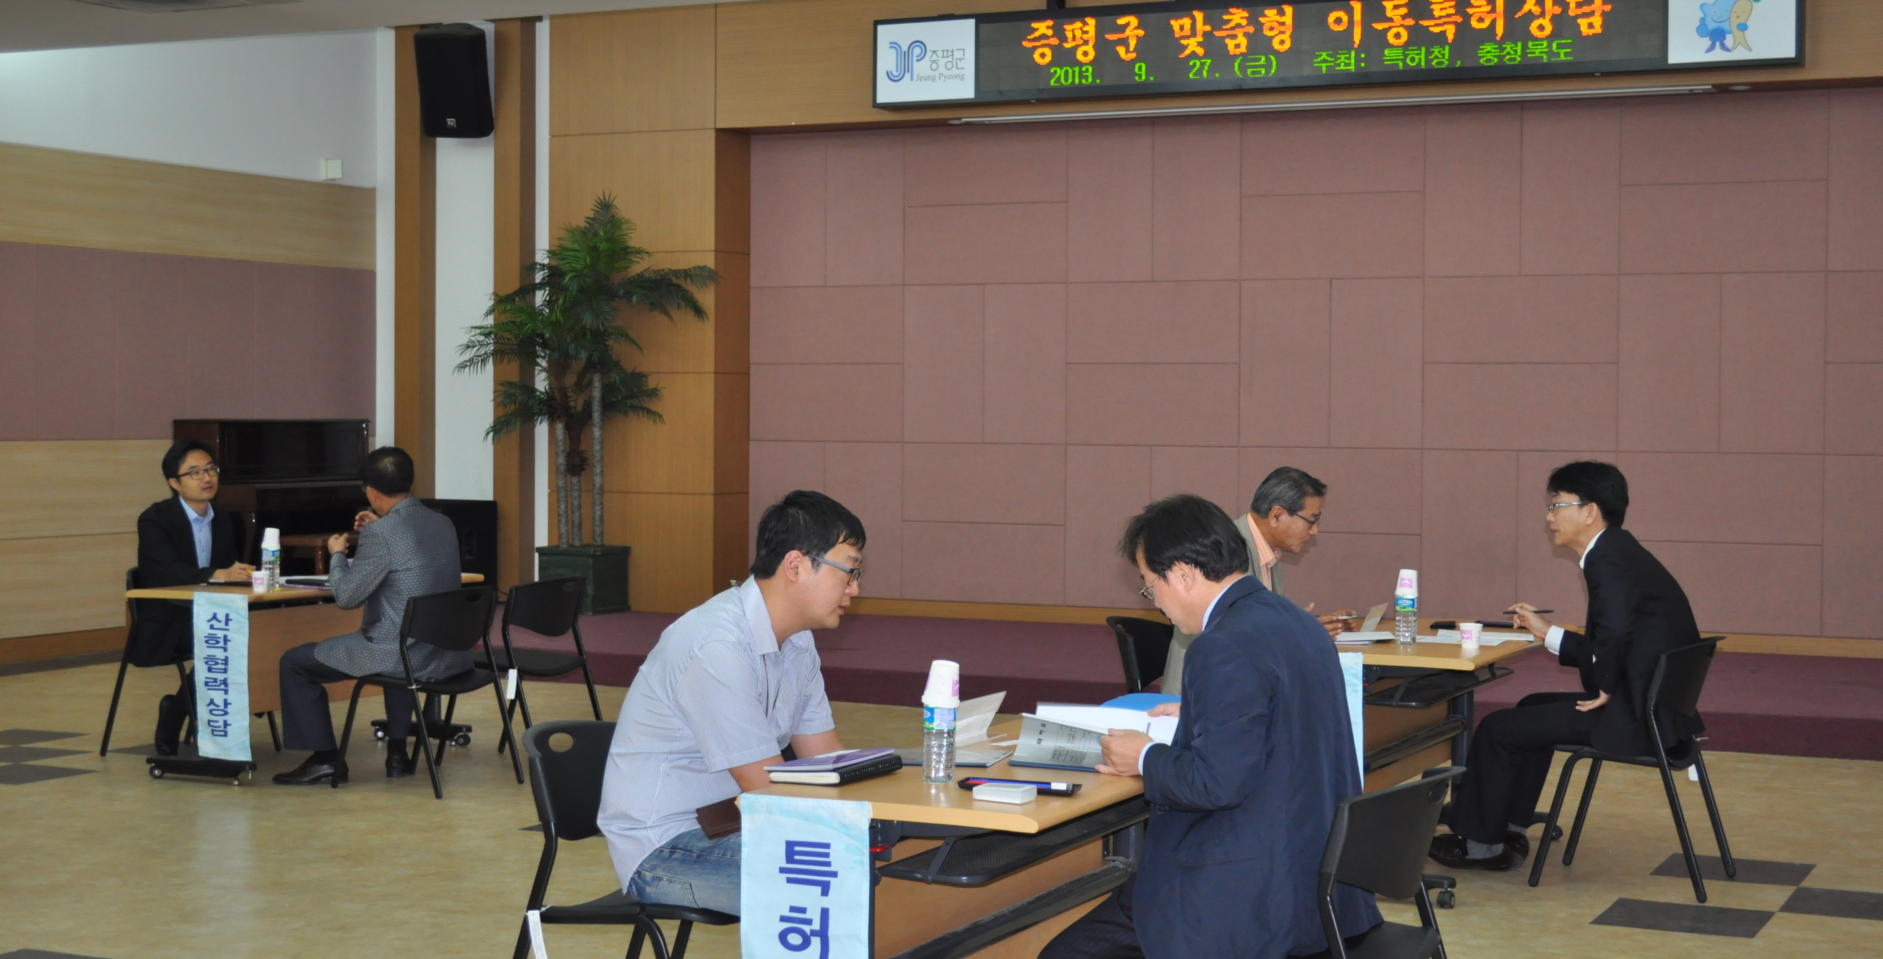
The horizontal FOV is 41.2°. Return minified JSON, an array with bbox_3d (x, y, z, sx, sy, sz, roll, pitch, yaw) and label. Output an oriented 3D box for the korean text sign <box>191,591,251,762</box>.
[{"bbox_3d":[-2.825,0.772,9.888,0.285,0.650,0.030,1,1,25],"label":"korean text sign"}]

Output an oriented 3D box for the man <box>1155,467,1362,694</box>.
[{"bbox_3d":[1.093,0.609,8.487,0.880,1.320,0.540,1,1,25],"label":"man"}]

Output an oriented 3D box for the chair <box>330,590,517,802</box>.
[{"bbox_3d":[-1.984,0.797,9.699,0.540,0.775,0.520,1,1,25],"label":"chair"}]

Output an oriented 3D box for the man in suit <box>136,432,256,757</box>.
[{"bbox_3d":[-3.111,0.497,10.541,0.640,1.320,0.500,1,1,30],"label":"man in suit"}]

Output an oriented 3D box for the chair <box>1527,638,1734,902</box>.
[{"bbox_3d":[2.212,0.899,7.999,0.570,0.776,0.520,1,1,25],"label":"chair"}]

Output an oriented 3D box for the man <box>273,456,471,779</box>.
[{"bbox_3d":[-2.247,0.538,10.079,0.840,1.350,0.560,1,1,25],"label":"man"}]

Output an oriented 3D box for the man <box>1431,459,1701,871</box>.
[{"bbox_3d":[1.974,0.596,7.933,0.880,1.310,0.520,1,1,25],"label":"man"}]

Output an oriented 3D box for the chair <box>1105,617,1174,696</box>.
[{"bbox_3d":[0.856,0.850,8.215,0.540,0.775,0.520,1,1,25],"label":"chair"}]

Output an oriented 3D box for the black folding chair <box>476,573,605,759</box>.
[{"bbox_3d":[-1.779,0.818,10.693,0.570,0.776,0.520,1,1,25],"label":"black folding chair"}]

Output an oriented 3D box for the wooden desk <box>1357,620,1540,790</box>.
[{"bbox_3d":[1.628,0.902,8.298,0.600,0.750,1.600,1,1,25],"label":"wooden desk"}]

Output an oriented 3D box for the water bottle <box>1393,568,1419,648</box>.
[{"bbox_3d":[1.481,0.406,7.962,0.071,0.240,0.071,1,1,25],"label":"water bottle"}]

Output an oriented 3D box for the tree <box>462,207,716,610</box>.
[{"bbox_3d":[-2.326,-0.489,16.483,1.550,2.780,1.250,1,1,25],"label":"tree"}]

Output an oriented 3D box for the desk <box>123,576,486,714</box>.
[{"bbox_3d":[-2.666,0.820,10.730,0.600,0.755,1.650,1,1,25],"label":"desk"}]

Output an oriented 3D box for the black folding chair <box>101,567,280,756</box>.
[{"bbox_3d":[-3.169,0.771,10.592,0.540,0.775,0.520,1,1,25],"label":"black folding chair"}]

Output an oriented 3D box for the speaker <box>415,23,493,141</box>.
[{"bbox_3d":[-3.240,-2.670,16.756,0.440,0.680,0.380,1,21,6],"label":"speaker"}]

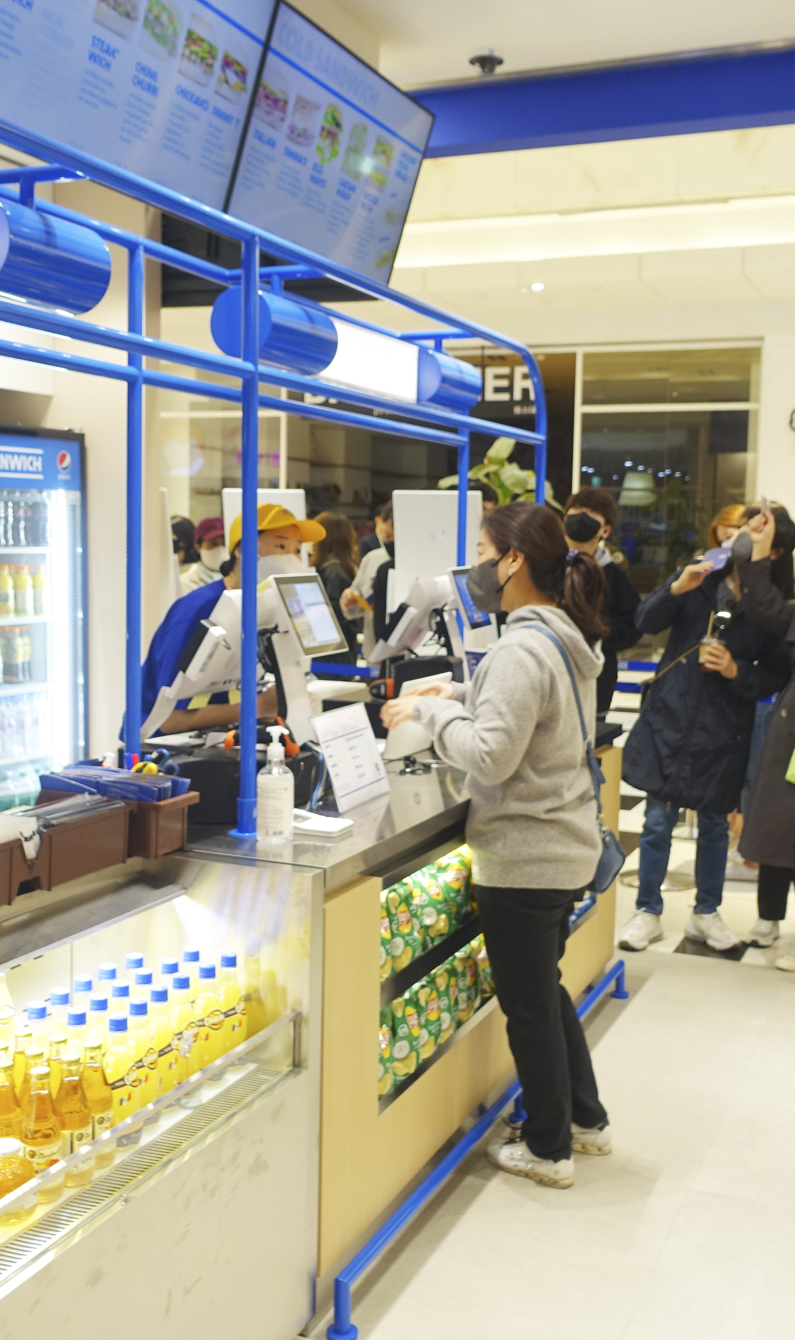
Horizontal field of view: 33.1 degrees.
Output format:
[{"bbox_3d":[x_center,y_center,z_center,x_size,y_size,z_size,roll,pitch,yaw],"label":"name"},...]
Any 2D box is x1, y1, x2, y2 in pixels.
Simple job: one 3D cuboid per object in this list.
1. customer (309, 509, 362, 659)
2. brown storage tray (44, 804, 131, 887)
[{"bbox_3d":[-0.335,-0.002,7.065,0.320,1.666,0.440,1,6,3],"label":"customer"},{"bbox_3d":[-0.611,0.314,2.429,0.150,0.105,0.280,3,6,24],"label":"brown storage tray"}]

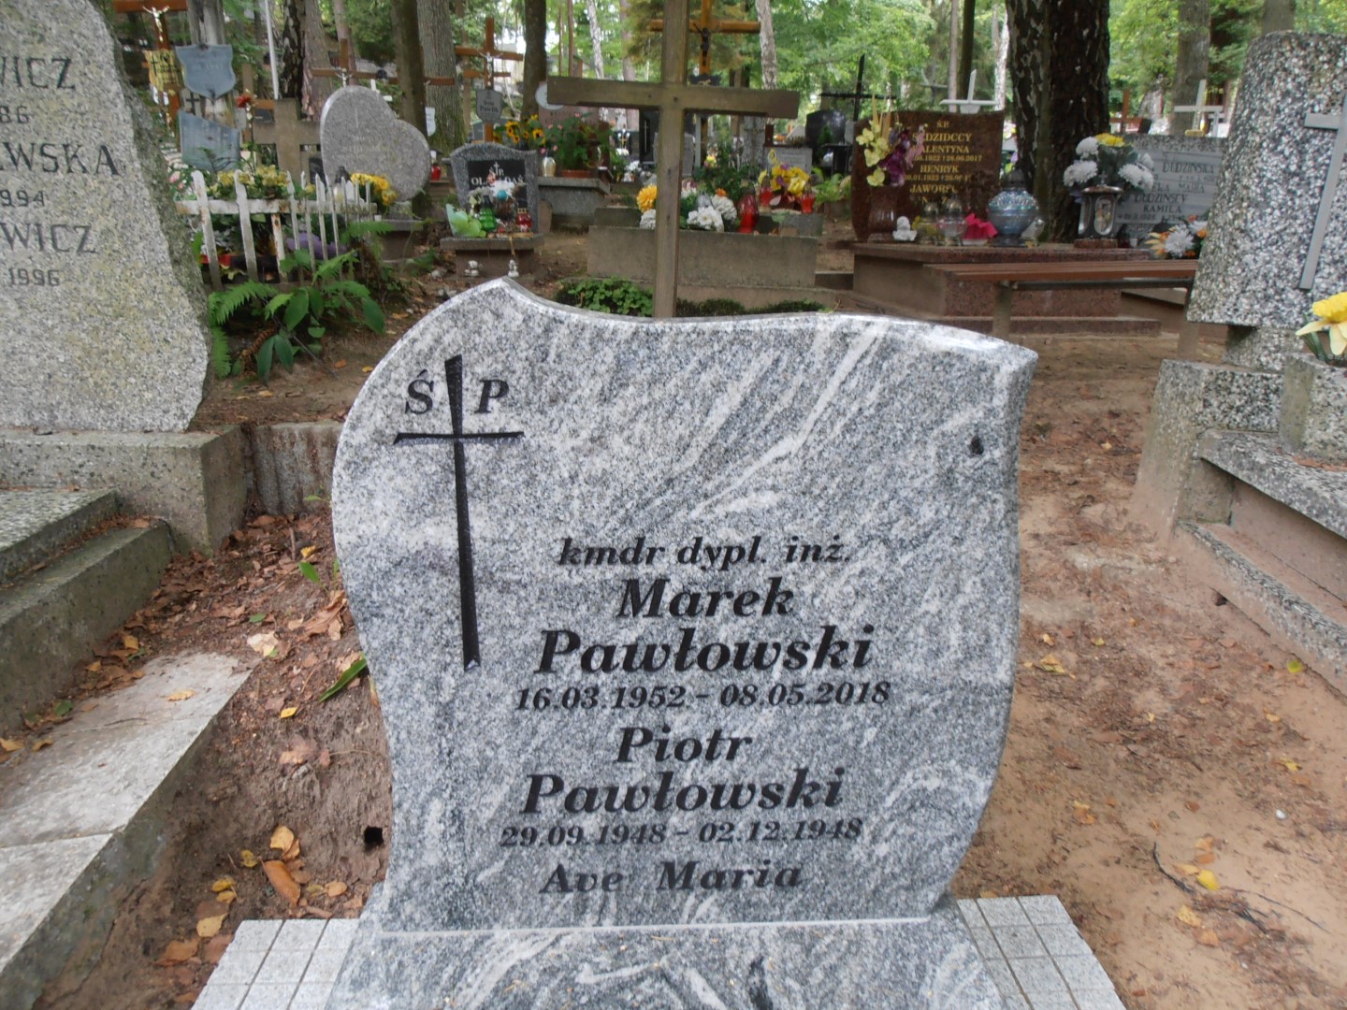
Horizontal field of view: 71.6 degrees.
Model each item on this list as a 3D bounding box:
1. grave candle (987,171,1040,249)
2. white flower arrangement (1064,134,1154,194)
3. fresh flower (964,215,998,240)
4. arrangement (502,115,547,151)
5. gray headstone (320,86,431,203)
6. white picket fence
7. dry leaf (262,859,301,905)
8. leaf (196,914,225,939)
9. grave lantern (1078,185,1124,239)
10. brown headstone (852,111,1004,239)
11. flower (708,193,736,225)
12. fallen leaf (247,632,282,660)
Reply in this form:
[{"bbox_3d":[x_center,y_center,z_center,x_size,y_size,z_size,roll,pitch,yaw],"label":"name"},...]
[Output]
[{"bbox_3d":[1.651,-1.439,4.530,0.240,0.345,0.240,-1,17,-3],"label":"grave candle"},{"bbox_3d":[2.050,-1.604,4.400,0.330,0.260,0.250,-1,17,-3],"label":"white flower arrangement"},{"bbox_3d":[1.527,-1.381,4.650,0.130,0.120,0.110,-1,17,-3],"label":"fresh flower"},{"bbox_3d":[-1.065,-2.654,6.700,0.290,0.270,0.250,-1,17,-3],"label":"arrangement"},{"bbox_3d":[-1.594,-1.930,5.000,0.520,0.570,0.110,-1,17,-3],"label":"gray headstone"},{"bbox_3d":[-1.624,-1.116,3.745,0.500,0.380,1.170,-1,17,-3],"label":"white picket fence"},{"bbox_3d":[-0.501,0.473,1.188,0.030,0.015,0.060,-22,38,-32],"label":"dry leaf"},{"bbox_3d":[-0.572,0.513,1.151,0.030,0.011,0.036,-15,27,-32],"label":"leaf"},{"bbox_3d":[1.931,-1.319,4.220,0.130,0.232,0.130,-1,17,-3],"label":"grave lantern"},{"bbox_3d":[1.530,-1.978,5.600,0.850,0.740,0.090,-1,17,-3],"label":"brown headstone"},{"bbox_3d":[0.252,-1.517,4.800,0.130,0.155,0.120,-1,17,-3],"label":"flower"},{"bbox_3d":[-0.715,0.236,1.630,0.046,0.016,0.050,-1,26,-3],"label":"fallen leaf"}]

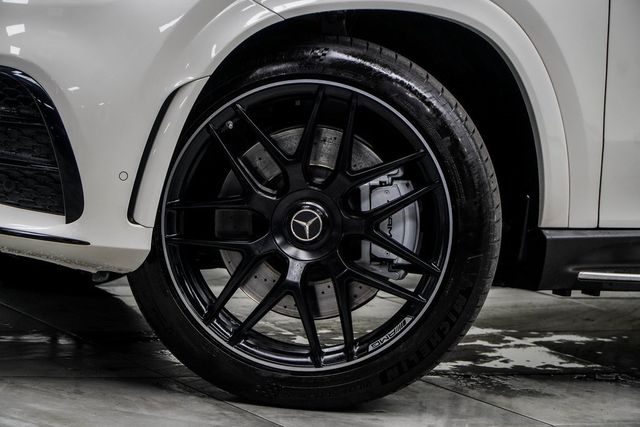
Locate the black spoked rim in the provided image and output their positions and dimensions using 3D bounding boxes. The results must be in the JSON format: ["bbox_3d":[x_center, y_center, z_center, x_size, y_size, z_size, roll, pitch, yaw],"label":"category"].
[{"bbox_3d":[-0.013,0.016,4.589,0.590,0.590,0.245,0,4,7],"label":"black spoked rim"}]

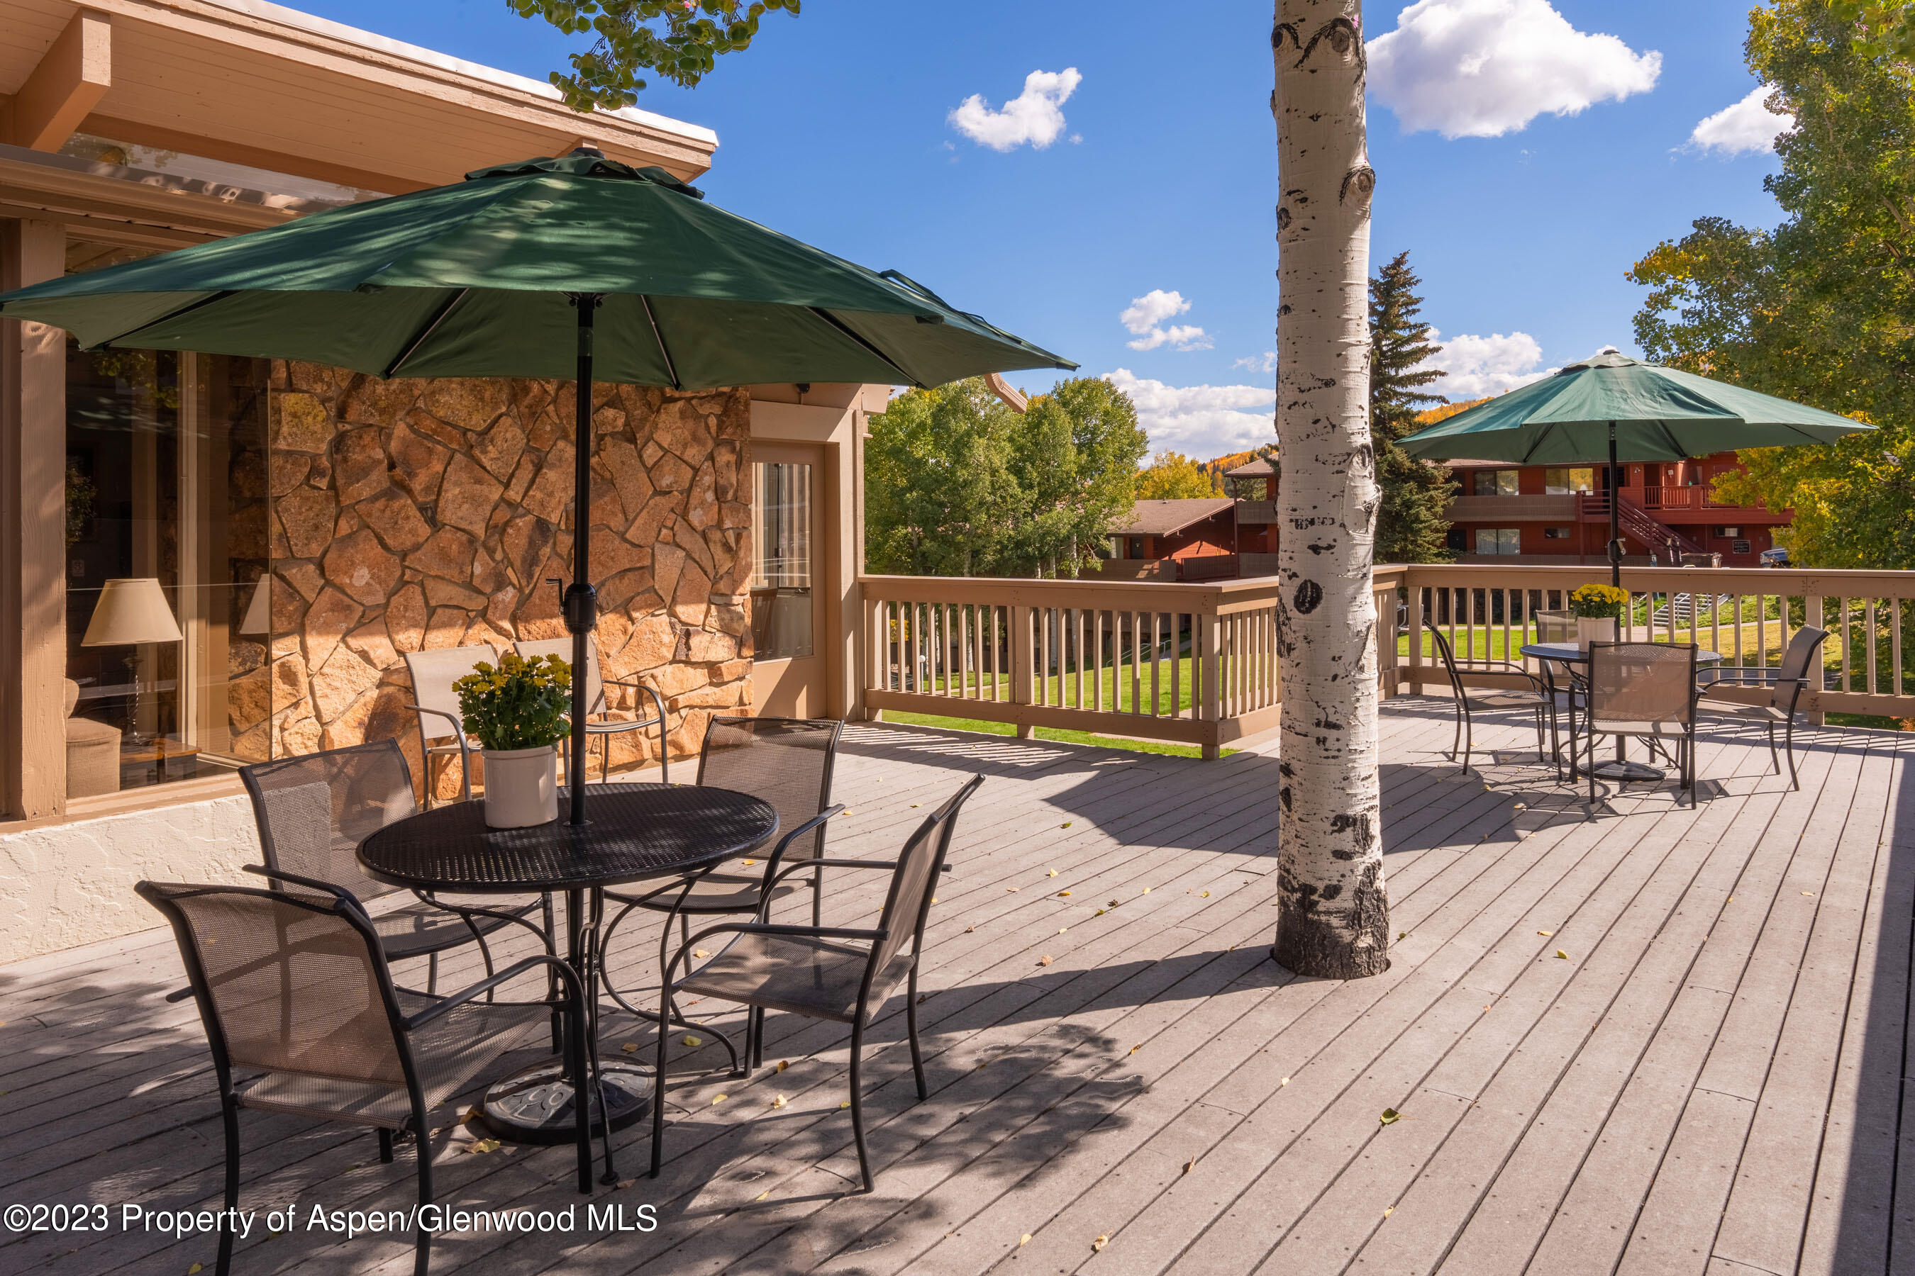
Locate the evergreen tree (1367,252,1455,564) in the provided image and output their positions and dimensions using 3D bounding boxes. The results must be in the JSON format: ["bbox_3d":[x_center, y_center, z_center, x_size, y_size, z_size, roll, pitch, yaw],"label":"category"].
[{"bbox_3d":[16.410,-7.647,47.000,6.000,14.400,6.000,0,4,0],"label":"evergreen tree"}]

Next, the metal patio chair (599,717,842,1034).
[{"bbox_3d":[-0.708,0.716,3.791,0.568,0.859,0.700,1,4,18],"label":"metal patio chair"}]

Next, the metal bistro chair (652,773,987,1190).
[{"bbox_3d":[-0.314,0.798,3.022,0.700,0.859,0.568,1,4,13],"label":"metal bistro chair"}]

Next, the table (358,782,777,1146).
[{"bbox_3d":[-0.982,0.853,3.173,1.029,0.717,1.029,0,4,0],"label":"table"}]

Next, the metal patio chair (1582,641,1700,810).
[{"bbox_3d":[3.619,0.425,6.517,0.568,0.859,0.700,2,5,22],"label":"metal patio chair"}]

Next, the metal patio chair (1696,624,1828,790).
[{"bbox_3d":[4.528,0.374,6.990,0.700,0.859,0.568,2,5,23],"label":"metal patio chair"}]

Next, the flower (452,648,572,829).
[{"bbox_3d":[-1.182,0.258,3.250,0.315,0.450,0.315,0,4,0],"label":"flower"}]

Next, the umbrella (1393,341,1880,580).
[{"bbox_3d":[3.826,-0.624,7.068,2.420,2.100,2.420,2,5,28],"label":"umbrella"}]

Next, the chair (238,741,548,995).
[{"bbox_3d":[-1.551,0.759,3.386,0.700,0.859,0.568,2,5,28],"label":"chair"}]

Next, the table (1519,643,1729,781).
[{"bbox_3d":[3.826,0.437,7.068,1.029,0.717,1.029,0,4,0],"label":"table"}]

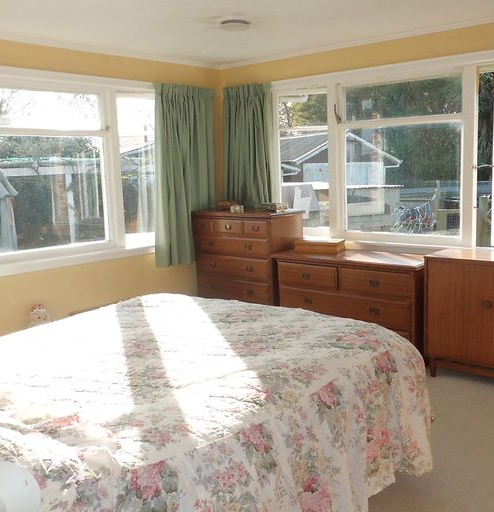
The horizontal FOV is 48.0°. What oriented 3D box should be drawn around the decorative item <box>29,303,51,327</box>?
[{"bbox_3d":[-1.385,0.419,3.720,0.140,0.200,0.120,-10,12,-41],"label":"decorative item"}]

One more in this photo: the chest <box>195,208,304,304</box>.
[{"bbox_3d":[0.019,0.145,4.865,0.839,1.056,0.480,6,12,39],"label":"chest"}]

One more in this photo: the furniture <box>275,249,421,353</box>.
[{"bbox_3d":[0.828,0.372,4.253,1.175,0.750,0.520,6,12,39],"label":"furniture"}]

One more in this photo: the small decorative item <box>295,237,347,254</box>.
[{"bbox_3d":[0.596,-0.079,4.498,0.340,0.078,0.272,2,10,22],"label":"small decorative item"}]

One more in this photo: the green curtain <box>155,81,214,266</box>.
[{"bbox_3d":[-0.498,-0.696,4.829,0.120,1.470,0.630,6,12,39],"label":"green curtain"}]

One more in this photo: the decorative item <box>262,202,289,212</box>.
[{"bbox_3d":[0.243,-0.406,4.728,0.170,0.060,0.140,6,12,39],"label":"decorative item"}]

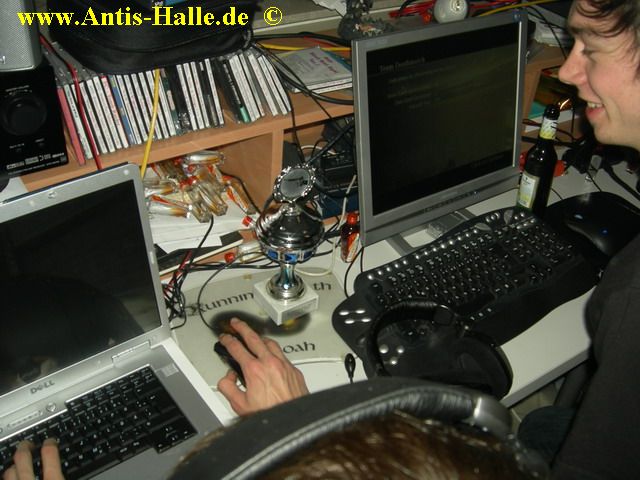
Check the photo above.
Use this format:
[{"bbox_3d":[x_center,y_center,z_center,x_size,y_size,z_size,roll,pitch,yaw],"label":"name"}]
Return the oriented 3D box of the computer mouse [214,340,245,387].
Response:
[{"bbox_3d":[-0.112,0.176,1.019,0.063,0.038,0.112,-19,43,-28],"label":"computer mouse"}]

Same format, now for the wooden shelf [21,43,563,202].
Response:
[{"bbox_3d":[0.056,-0.266,1.436,1.360,0.262,0.350,-19,43,-28],"label":"wooden shelf"}]

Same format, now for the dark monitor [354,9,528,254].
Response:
[{"bbox_3d":[0.205,-0.200,1.234,0.390,0.409,0.175,-19,37,-28],"label":"dark monitor"}]

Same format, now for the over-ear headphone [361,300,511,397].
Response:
[{"bbox_3d":[0.154,0.166,0.977,0.195,0.090,0.200,-13,40,-22],"label":"over-ear headphone"}]

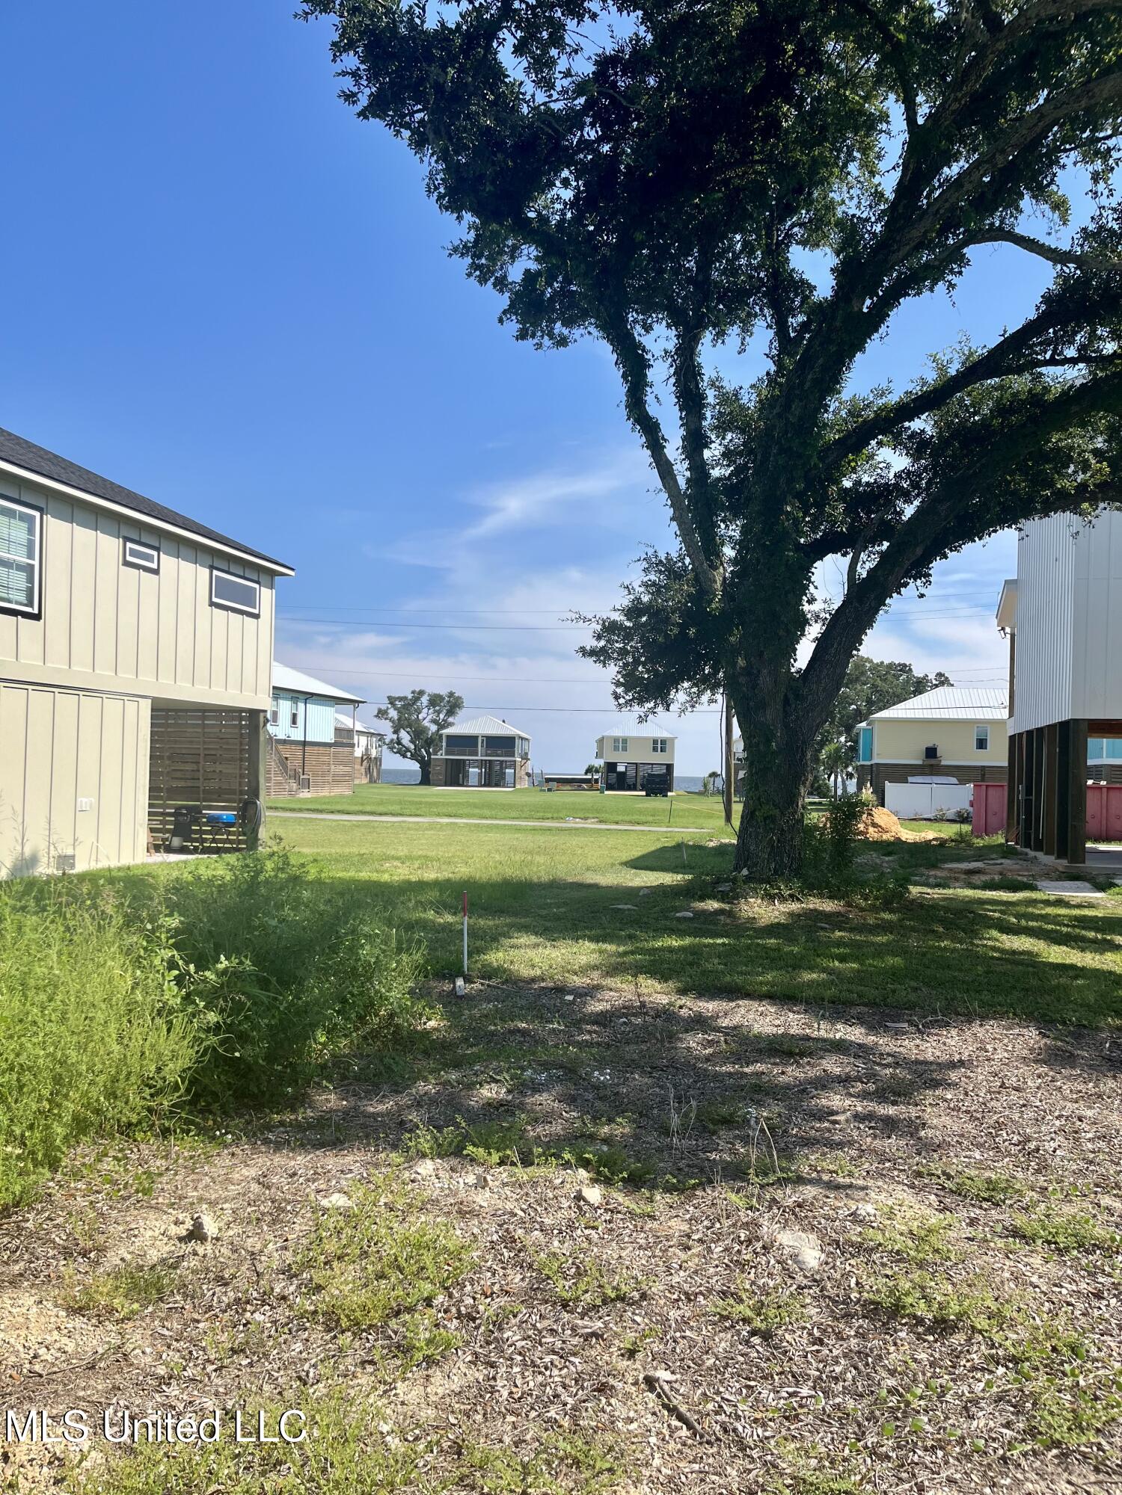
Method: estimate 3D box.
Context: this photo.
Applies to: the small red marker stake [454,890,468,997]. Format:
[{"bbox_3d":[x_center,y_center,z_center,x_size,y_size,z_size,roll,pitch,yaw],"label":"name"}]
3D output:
[{"bbox_3d":[-0.755,1.490,8.600,0.060,0.770,0.050,2,-1,0],"label":"small red marker stake"}]

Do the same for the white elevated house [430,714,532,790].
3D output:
[{"bbox_3d":[-8.280,0.554,119.200,8.800,7.600,12.500,1,-1,5],"label":"white elevated house"}]

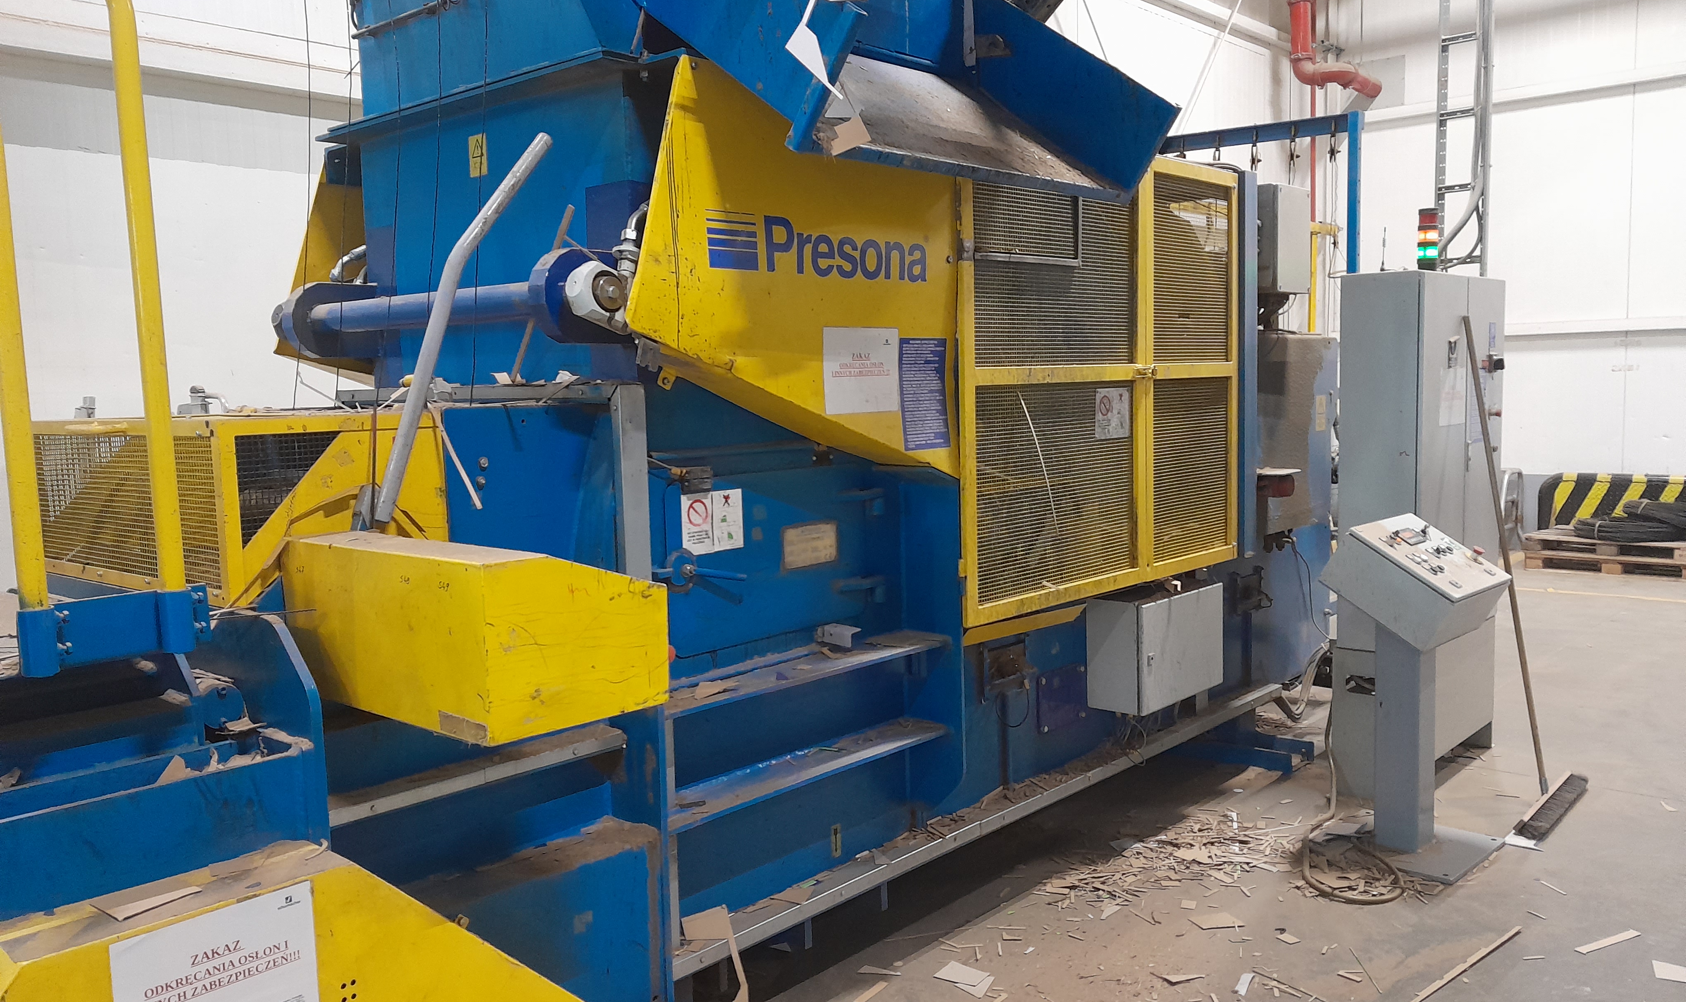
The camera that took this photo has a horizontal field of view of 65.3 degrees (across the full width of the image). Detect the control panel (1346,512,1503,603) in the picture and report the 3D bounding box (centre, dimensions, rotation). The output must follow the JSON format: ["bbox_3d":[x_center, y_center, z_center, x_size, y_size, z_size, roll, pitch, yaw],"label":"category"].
[{"bbox_3d":[1.986,0.188,4.423,0.570,0.060,0.390,-8,39,-47],"label":"control panel"}]

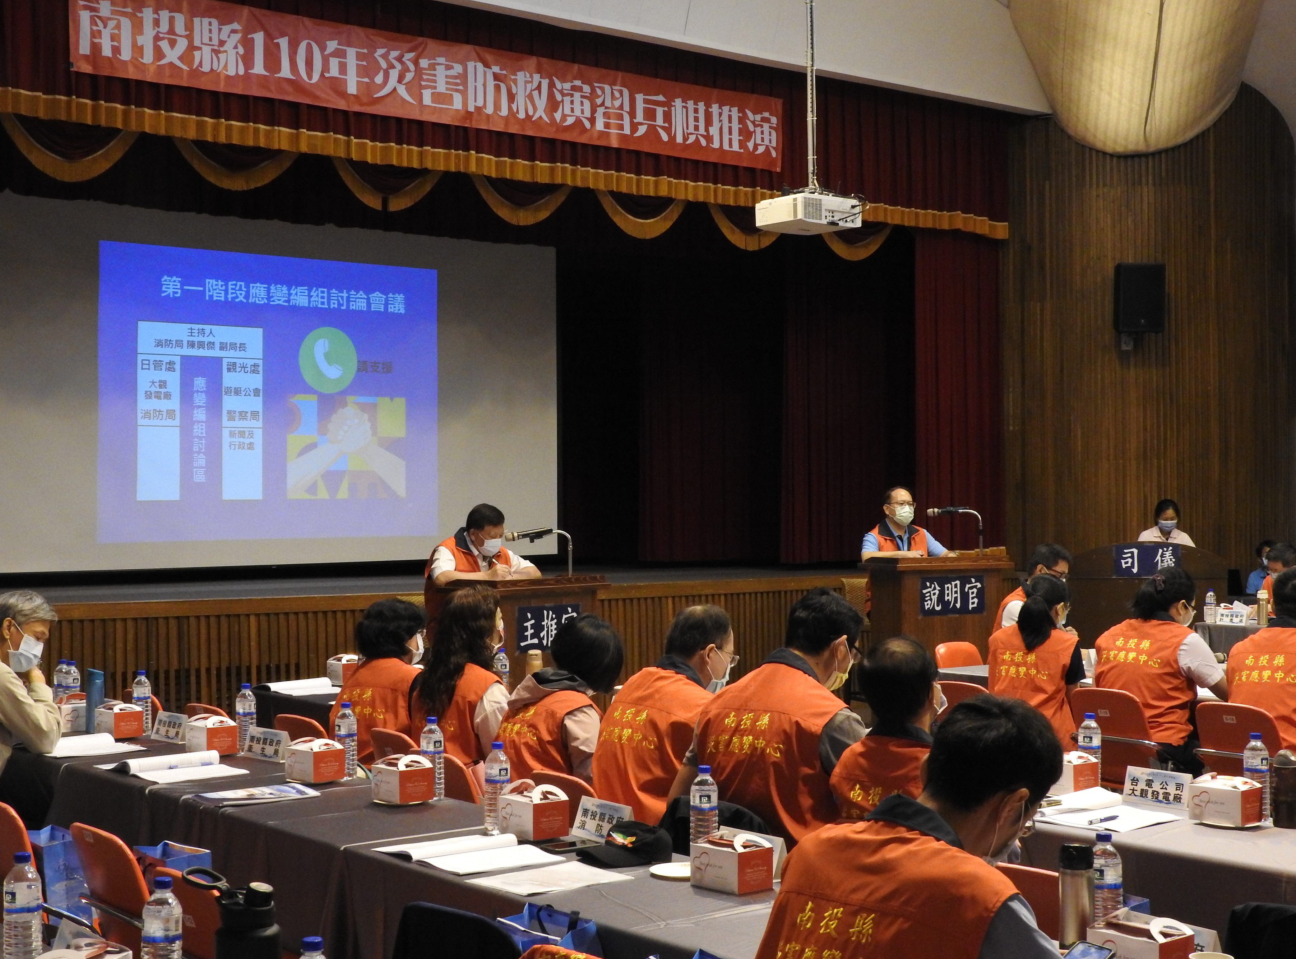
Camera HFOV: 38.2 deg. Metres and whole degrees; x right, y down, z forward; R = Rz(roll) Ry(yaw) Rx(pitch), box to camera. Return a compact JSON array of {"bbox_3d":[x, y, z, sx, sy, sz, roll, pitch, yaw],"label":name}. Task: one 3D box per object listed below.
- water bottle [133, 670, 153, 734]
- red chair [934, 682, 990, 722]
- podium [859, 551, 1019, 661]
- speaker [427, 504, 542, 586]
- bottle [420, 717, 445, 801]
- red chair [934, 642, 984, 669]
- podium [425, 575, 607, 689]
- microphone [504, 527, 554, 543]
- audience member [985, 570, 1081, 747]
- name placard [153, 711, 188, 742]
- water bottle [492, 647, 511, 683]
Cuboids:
[{"bbox_3d":[-1.810,0.799,6.703,0.064,0.226,0.064,0,-1,-38],"label":"water bottle"},{"bbox_3d":[1.490,1.249,7.968,0.500,0.790,0.450,0,-1,-38],"label":"red chair"},{"bbox_3d":[1.788,1.077,11.640,0.790,1.200,0.550,0,-1,-22],"label":"podium"},{"bbox_3d":[-0.835,0.890,9.330,0.560,1.530,0.520,0,0,-38],"label":"speaker"},{"bbox_3d":[-0.598,0.776,5.200,0.065,0.228,0.065,0,0,0],"label":"bottle"},{"bbox_3d":[1.770,1.265,9.788,0.450,0.790,0.500,0,-1,-39],"label":"red chair"},{"bbox_3d":[-0.623,1.068,9.073,0.725,1.170,0.490,0,0,-45],"label":"podium"},{"bbox_3d":[-0.585,0.274,9.200,0.250,0.055,0.050,-9,-3,14],"label":"microphone"},{"bbox_3d":[1.796,1.040,8.370,0.460,1.200,0.640,-1,0,45],"label":"audience member"},{"bbox_3d":[-1.657,0.863,6.542,0.066,0.092,0.210,0,-1,-40],"label":"name placard"},{"bbox_3d":[-0.590,0.788,7.550,0.065,0.228,0.065,0,0,0],"label":"water bottle"}]

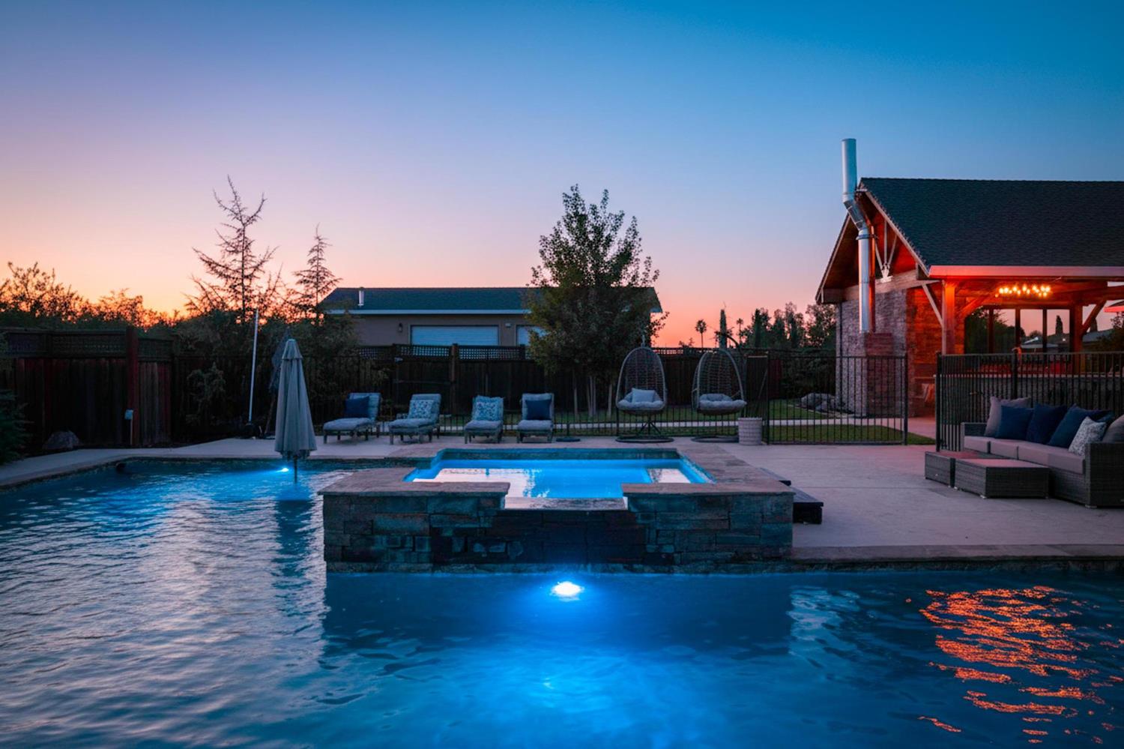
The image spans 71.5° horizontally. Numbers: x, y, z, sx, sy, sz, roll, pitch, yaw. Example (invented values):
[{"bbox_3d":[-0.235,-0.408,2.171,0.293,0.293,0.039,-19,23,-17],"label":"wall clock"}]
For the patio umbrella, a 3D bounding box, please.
[{"bbox_3d":[-3.330,0.470,9.760,0.530,1.850,0.530,0,1,0],"label":"patio umbrella"}]

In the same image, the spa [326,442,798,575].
[{"bbox_3d":[-0.030,1.100,7.190,3.380,0.580,3.280,0,1,0],"label":"spa"}]

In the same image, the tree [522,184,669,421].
[{"bbox_3d":[0.860,-1.900,20.200,3.600,6.000,3.500,0,1,0],"label":"tree"}]

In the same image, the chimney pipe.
[{"bbox_3d":[7.850,-3.680,20.800,0.820,5.200,0.420,0,1,0],"label":"chimney pipe"}]

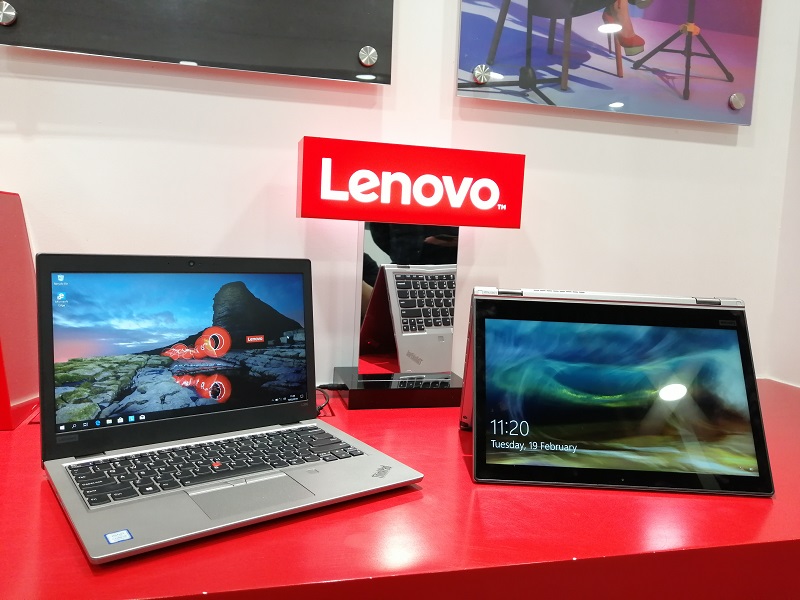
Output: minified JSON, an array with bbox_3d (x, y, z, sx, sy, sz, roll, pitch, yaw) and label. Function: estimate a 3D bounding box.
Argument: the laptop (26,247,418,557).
[{"bbox_3d":[-0.174,0.074,0.649,0.322,0.227,0.258,-2,7,-37],"label":"laptop"}]

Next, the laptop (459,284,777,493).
[{"bbox_3d":[0.246,0.093,0.758,0.322,0.204,0.200,3,6,1],"label":"laptop"}]

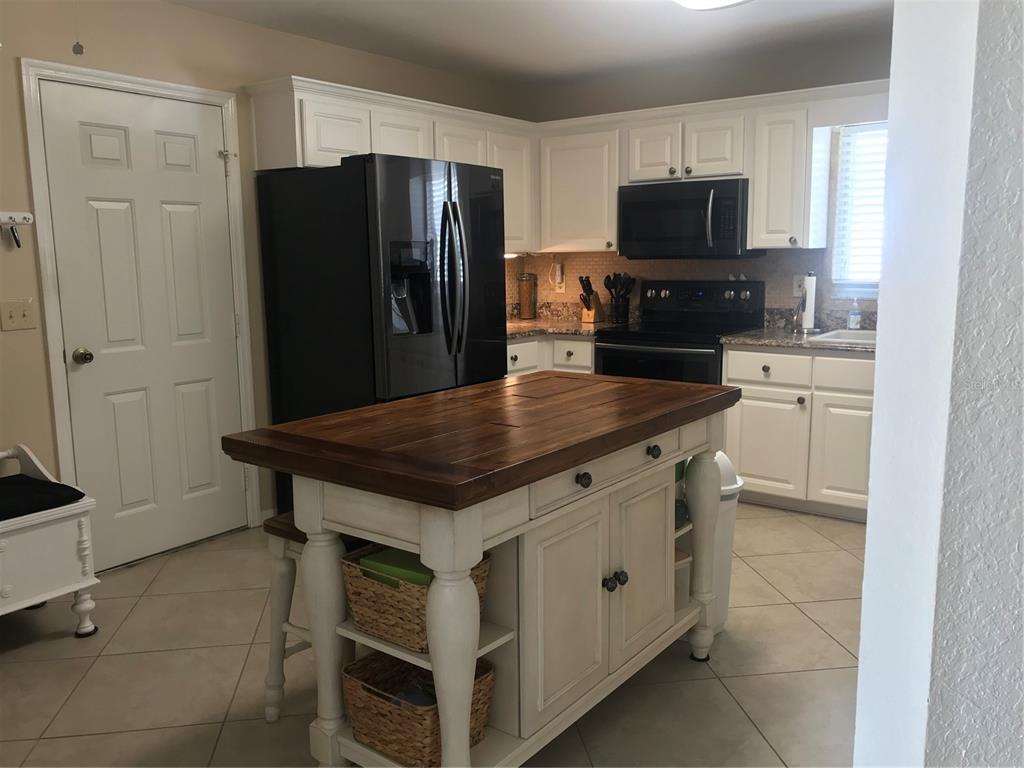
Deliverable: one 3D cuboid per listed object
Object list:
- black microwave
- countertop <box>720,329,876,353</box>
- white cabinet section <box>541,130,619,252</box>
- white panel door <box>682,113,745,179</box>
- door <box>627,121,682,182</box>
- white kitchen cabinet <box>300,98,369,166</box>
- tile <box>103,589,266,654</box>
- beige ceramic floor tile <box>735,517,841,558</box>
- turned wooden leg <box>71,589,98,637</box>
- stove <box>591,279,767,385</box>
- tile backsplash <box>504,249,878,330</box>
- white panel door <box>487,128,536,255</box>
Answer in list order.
[{"bbox_3d":[1.043,-0.940,4.805,0.756,0.416,0.402,6,11,37],"label":"black microwave"},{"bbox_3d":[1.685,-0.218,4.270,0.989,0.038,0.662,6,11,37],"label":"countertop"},{"bbox_3d":[0.413,-1.166,5.083,0.555,0.698,0.020,6,11,37],"label":"white cabinet section"},{"bbox_3d":[1.121,-1.307,4.586,0.348,0.315,0.025,6,11,37],"label":"white panel door"},{"bbox_3d":[0.833,-1.335,4.801,0.333,0.310,0.025,6,11,37],"label":"door"},{"bbox_3d":[-0.976,-1.206,4.106,0.335,0.320,0.440,6,11,37],"label":"white kitchen cabinet"},{"bbox_3d":[-1.204,0.895,3.137,0.505,0.012,0.505,-2,9,-8],"label":"tile"},{"bbox_3d":[1.243,0.734,3.991,0.505,0.012,0.505,-2,9,-8],"label":"beige ceramic floor tile"},{"bbox_3d":[-1.560,0.833,3.023,0.085,0.159,0.085,6,11,37],"label":"turned wooden leg"},{"bbox_3d":[0.971,0.002,4.828,0.768,1.172,0.682,6,11,37],"label":"stove"},{"bbox_3d":[1.036,-0.596,5.111,2.489,0.459,0.020,6,11,37],"label":"tile backsplash"},{"bbox_3d":[-0.008,-1.173,5.120,0.025,0.707,0.440,6,11,37],"label":"white panel door"}]

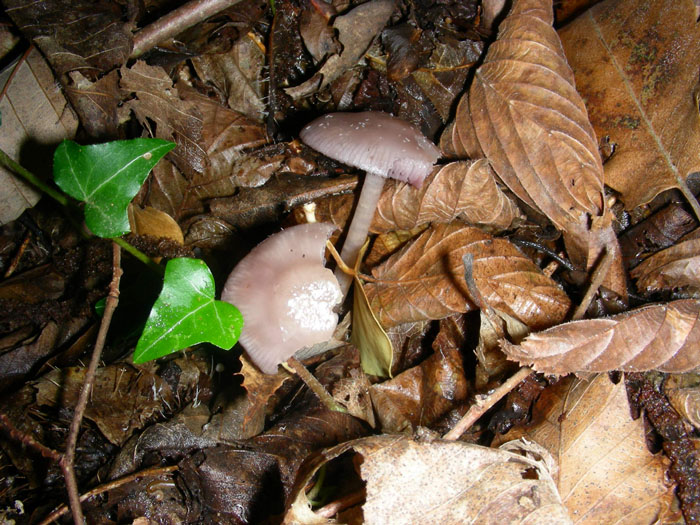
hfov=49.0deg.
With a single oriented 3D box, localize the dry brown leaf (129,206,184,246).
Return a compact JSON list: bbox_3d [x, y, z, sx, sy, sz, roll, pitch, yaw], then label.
[{"bbox_3d":[-0.082,-0.016,0.314,0.033,0.006,0.018,12,60,3],"label":"dry brown leaf"}]

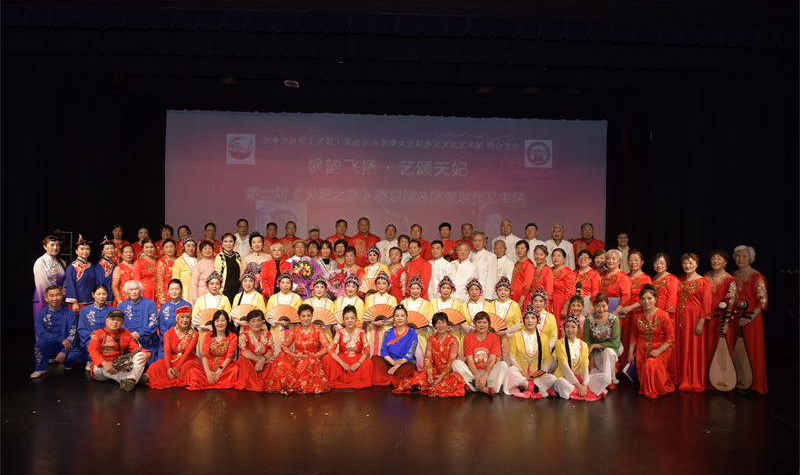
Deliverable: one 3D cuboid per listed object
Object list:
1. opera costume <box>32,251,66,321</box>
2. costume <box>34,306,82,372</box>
[{"bbox_3d":[-4.332,0.836,6.600,0.430,1.330,0.300,1,0,-22],"label":"opera costume"},{"bbox_3d":[-4.106,1.216,6.420,0.500,0.750,0.520,1,0,-17],"label":"costume"}]

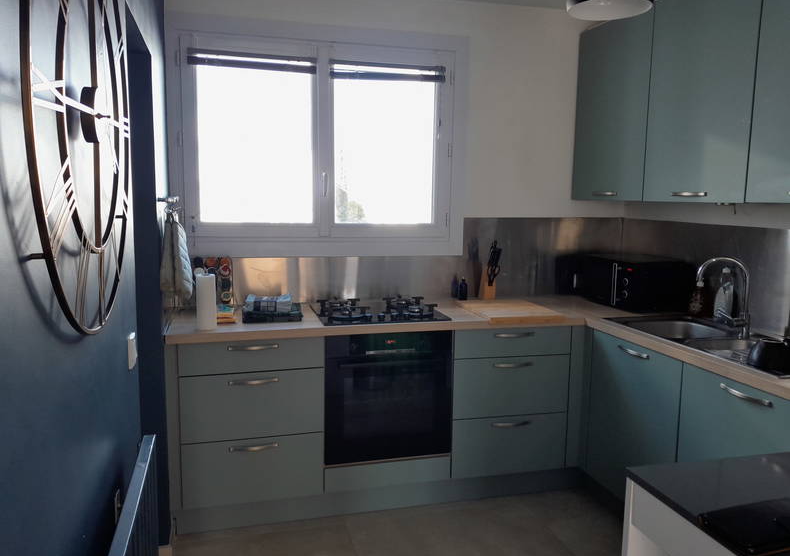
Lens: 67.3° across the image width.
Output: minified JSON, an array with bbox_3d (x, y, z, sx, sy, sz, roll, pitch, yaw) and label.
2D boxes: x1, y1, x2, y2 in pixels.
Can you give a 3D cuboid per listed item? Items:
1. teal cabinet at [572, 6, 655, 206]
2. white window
[{"bbox_3d":[1.296,-0.873,3.163,0.353,0.928,0.622,-1,8,-15],"label":"teal cabinet"},{"bbox_3d":[-0.353,-0.688,3.077,1.517,1.155,0.090,-1,8,-15],"label":"white window"}]

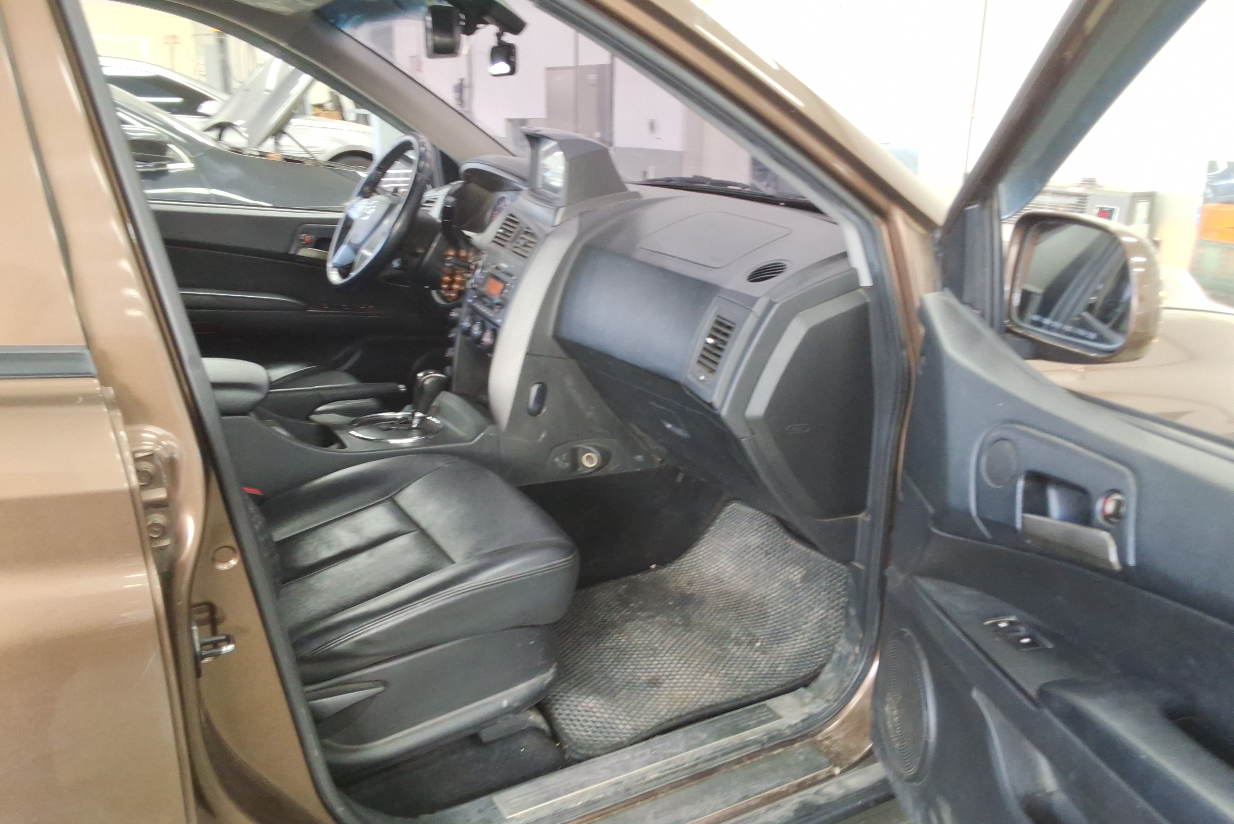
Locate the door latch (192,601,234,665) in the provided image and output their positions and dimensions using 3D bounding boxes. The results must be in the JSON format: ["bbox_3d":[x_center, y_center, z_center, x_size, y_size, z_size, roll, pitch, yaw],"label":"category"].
[{"bbox_3d":[-0.453,0.250,1.120,0.048,0.072,0.040,-10,20,-28],"label":"door latch"}]

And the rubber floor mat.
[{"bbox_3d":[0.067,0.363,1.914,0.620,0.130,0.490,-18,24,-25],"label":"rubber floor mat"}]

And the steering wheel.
[{"bbox_3d":[-0.531,-0.436,2.231,0.110,0.385,0.385,26,1,-33],"label":"steering wheel"}]

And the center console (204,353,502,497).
[{"bbox_3d":[-0.617,0.044,1.895,0.760,0.370,0.240,-10,20,-28],"label":"center console"}]

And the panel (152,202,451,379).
[{"bbox_3d":[-0.755,-0.208,2.574,1.020,0.680,0.140,-10,20,-28],"label":"panel"}]

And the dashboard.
[{"bbox_3d":[-0.057,-0.244,2.141,0.550,0.690,1.450,-10,20,-28],"label":"dashboard"}]

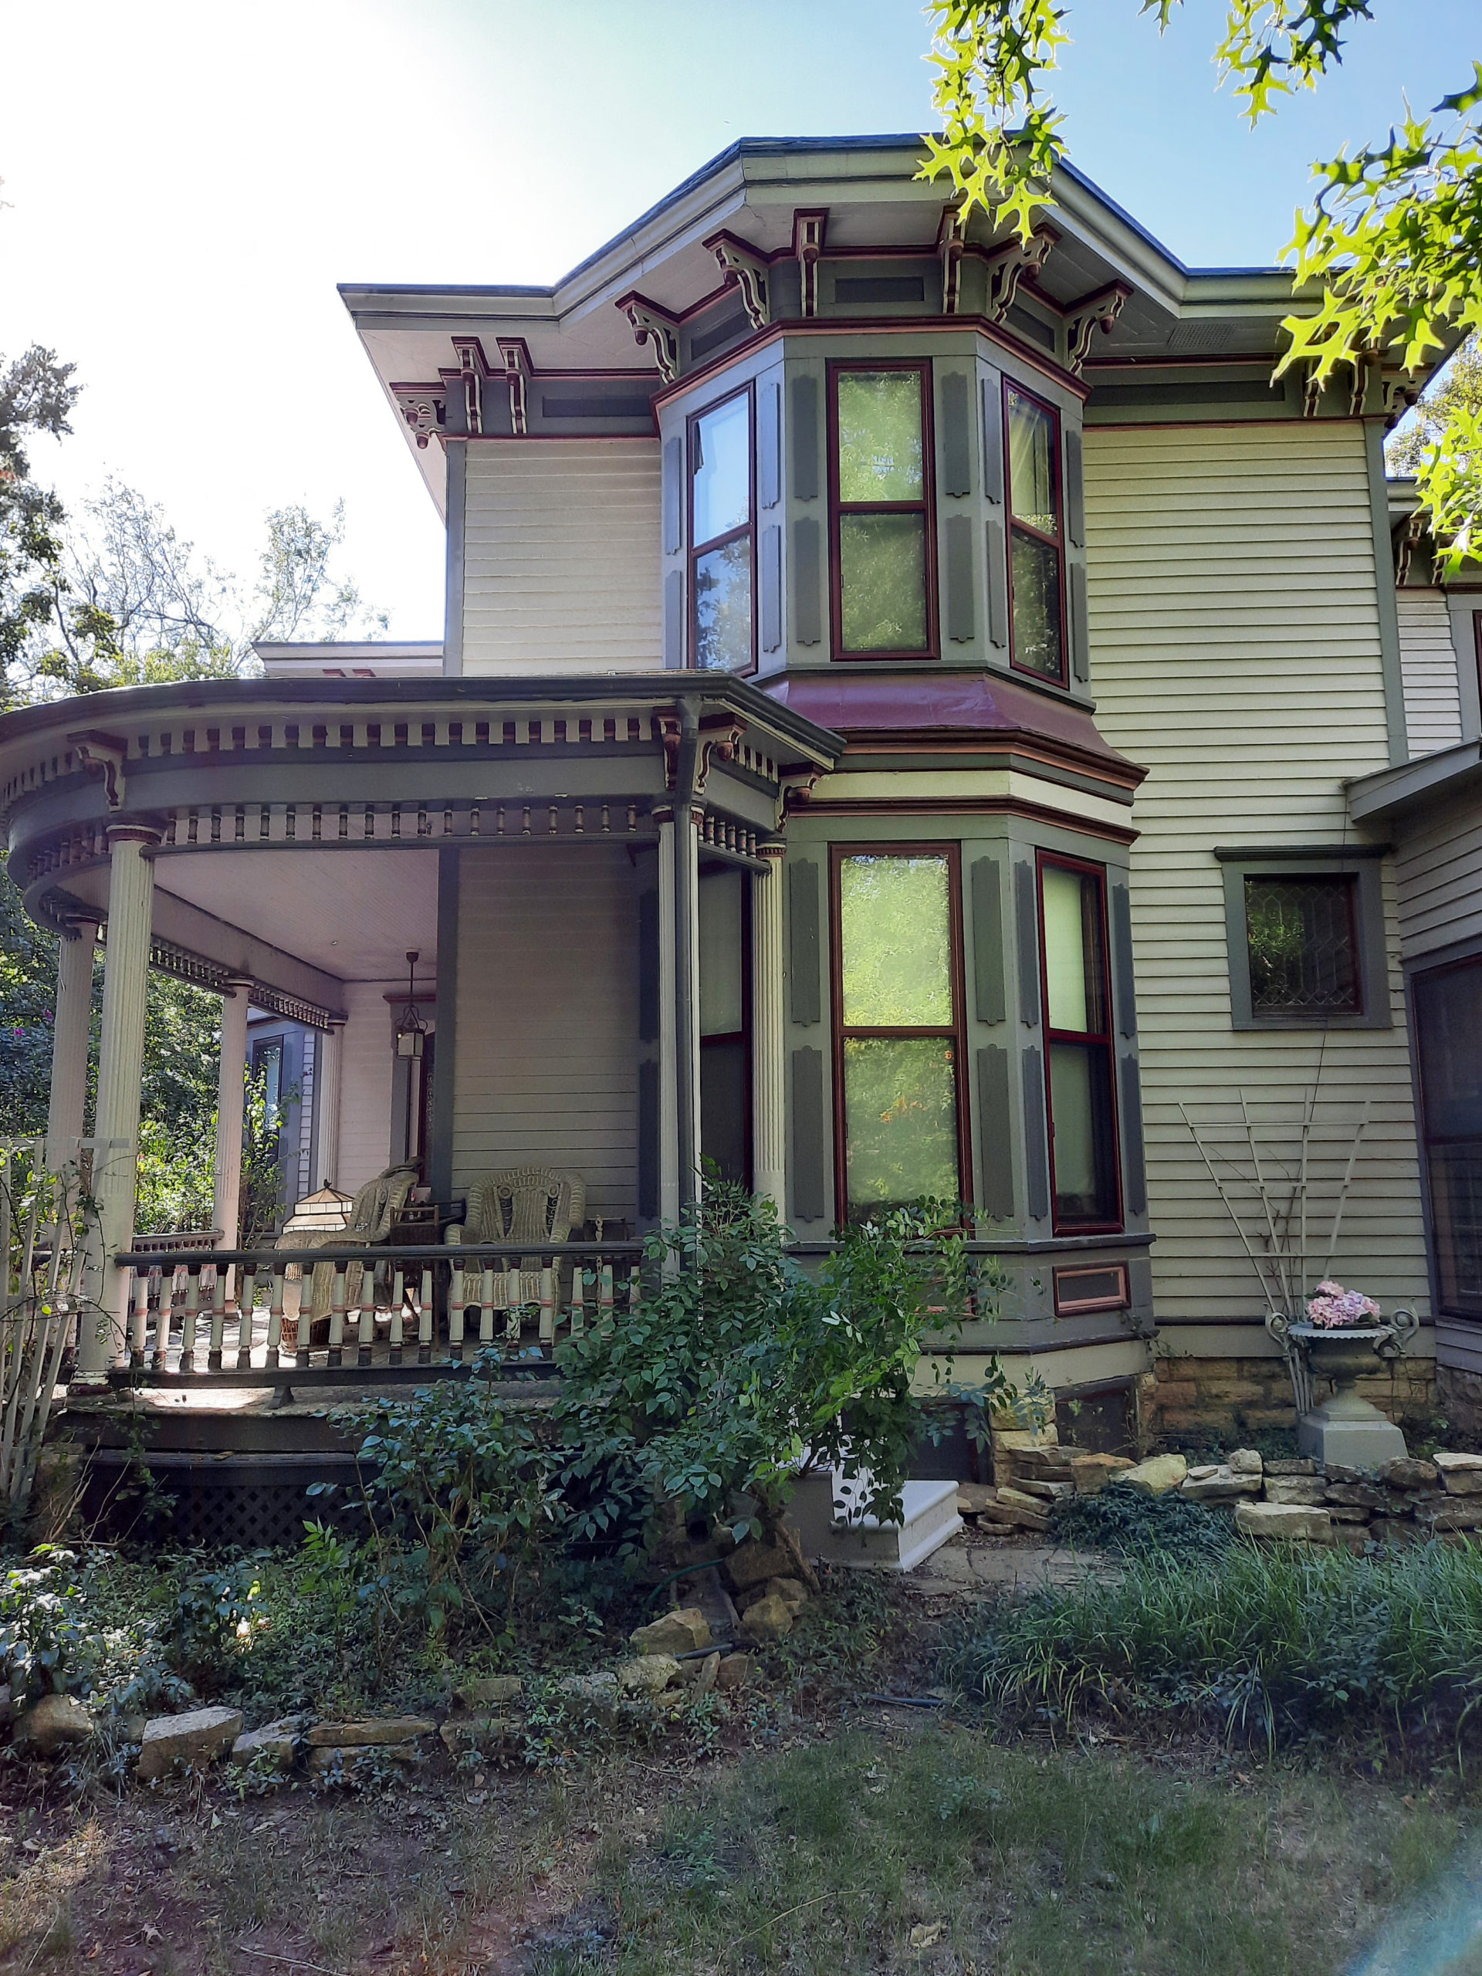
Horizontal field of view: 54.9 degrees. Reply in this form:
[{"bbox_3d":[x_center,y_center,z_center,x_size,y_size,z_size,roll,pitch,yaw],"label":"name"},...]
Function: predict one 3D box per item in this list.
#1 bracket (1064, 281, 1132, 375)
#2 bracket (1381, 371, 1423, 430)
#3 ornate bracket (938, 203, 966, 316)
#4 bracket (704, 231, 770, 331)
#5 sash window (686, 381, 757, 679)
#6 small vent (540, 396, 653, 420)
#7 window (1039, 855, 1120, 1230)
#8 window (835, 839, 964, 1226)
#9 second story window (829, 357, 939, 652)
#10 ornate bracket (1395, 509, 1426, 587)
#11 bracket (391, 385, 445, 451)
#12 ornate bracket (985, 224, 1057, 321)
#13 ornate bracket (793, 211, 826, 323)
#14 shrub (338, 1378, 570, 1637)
[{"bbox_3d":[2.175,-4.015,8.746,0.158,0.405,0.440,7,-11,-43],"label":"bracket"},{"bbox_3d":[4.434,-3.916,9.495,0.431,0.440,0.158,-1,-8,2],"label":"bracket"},{"bbox_3d":[1.277,-4.312,8.460,0.185,0.430,0.410,-1,-8,2],"label":"ornate bracket"},{"bbox_3d":[-0.010,-4.274,8.661,0.410,0.425,0.200,7,-11,-42],"label":"bracket"},{"bbox_3d":[-0.116,-2.855,9.127,0.100,1.940,0.635,7,-12,-42],"label":"sash window"},{"bbox_3d":[-0.985,-4.035,9.920,0.790,0.150,0.040,-1,-8,2],"label":"small vent"},{"bbox_3d":[1.871,0.298,7.840,0.700,2.080,0.120,8,-12,-43],"label":"window"},{"bbox_3d":[0.841,0.254,7.476,0.690,2.070,0.120,-1,-9,1],"label":"window"},{"bbox_3d":[0.838,-2.850,8.472,0.615,1.875,0.100,-1,-8,2],"label":"second story window"},{"bbox_3d":[5.745,-3.737,12.245,0.190,0.435,0.410,-1,-8,2],"label":"ornate bracket"},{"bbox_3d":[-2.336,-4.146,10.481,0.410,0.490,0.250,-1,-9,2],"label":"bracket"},{"bbox_3d":[1.706,-4.237,8.541,0.170,0.450,0.400,8,-12,-43],"label":"ornate bracket"},{"bbox_3d":[0.419,-4.302,8.492,0.200,0.425,0.410,-1,-8,2],"label":"ornate bracket"},{"bbox_3d":[-0.976,1.828,5.199,0.820,0.860,0.750,-1,-9,1],"label":"shrub"}]

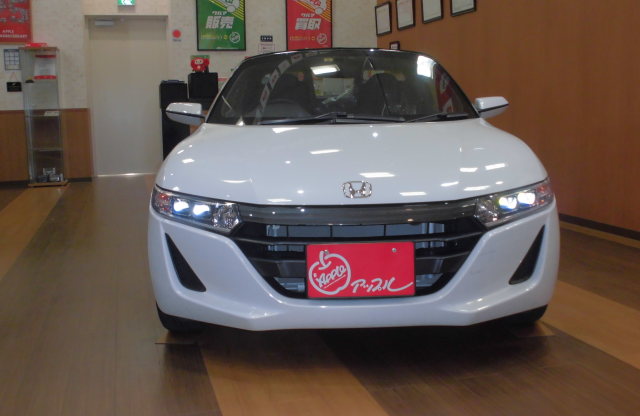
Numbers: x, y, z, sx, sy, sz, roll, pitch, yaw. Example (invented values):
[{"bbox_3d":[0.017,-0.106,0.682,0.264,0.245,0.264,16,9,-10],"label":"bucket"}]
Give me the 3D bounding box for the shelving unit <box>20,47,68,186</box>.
[{"bbox_3d":[-3.249,-1.069,8.302,0.430,1.630,0.370,-3,8,-15],"label":"shelving unit"}]

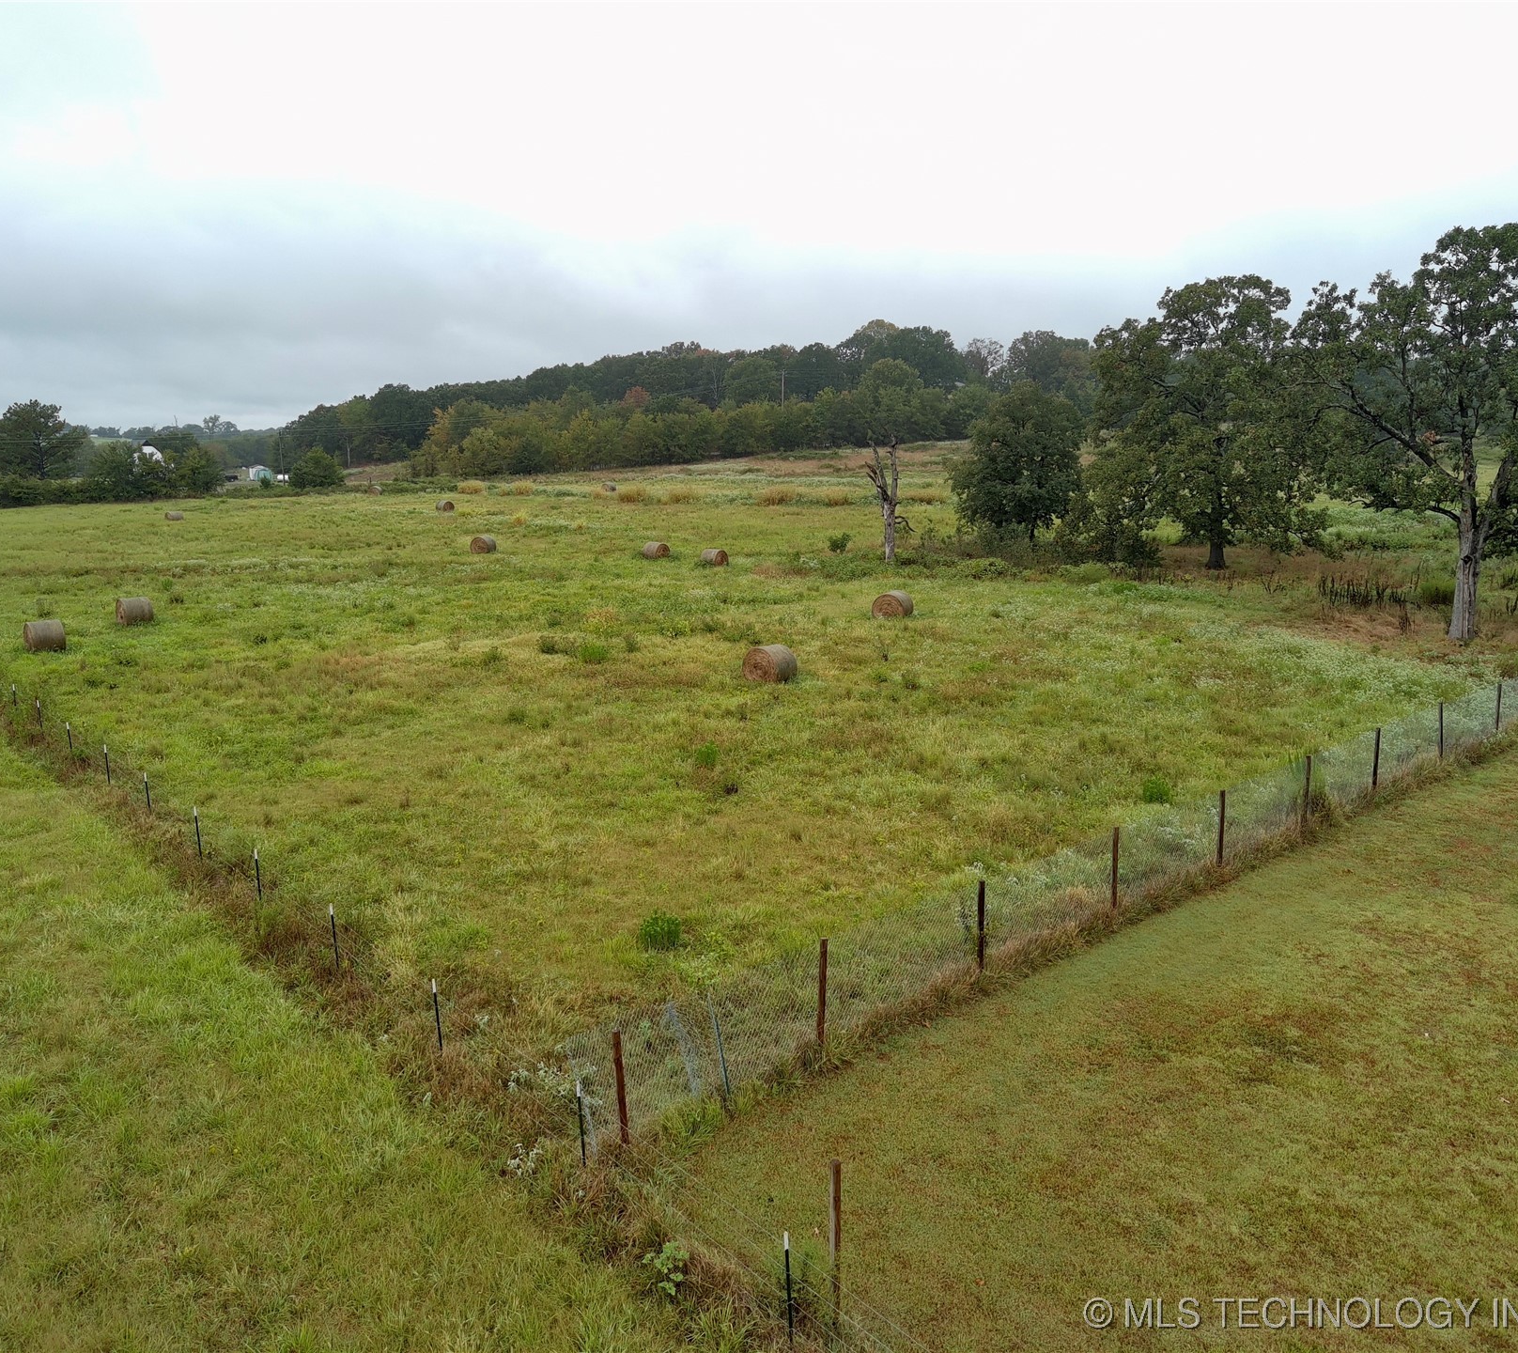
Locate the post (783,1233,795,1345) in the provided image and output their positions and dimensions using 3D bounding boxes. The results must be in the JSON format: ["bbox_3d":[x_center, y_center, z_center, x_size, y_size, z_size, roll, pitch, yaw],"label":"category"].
[{"bbox_3d":[0.268,5.434,10.600,0.050,1.190,0.050,-1,12,1],"label":"post"}]

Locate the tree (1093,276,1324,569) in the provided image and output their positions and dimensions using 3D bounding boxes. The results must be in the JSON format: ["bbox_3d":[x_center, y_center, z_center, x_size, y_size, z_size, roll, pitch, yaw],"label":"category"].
[{"bbox_3d":[23.993,-13.354,63.968,11.800,15.240,11.200,3,12,20],"label":"tree"}]

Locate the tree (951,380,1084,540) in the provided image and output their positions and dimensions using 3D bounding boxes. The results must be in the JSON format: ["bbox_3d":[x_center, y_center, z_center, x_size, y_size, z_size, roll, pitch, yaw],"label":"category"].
[{"bbox_3d":[16.768,-13.719,77.928,8.600,10.660,8.400,1,12,12],"label":"tree"}]

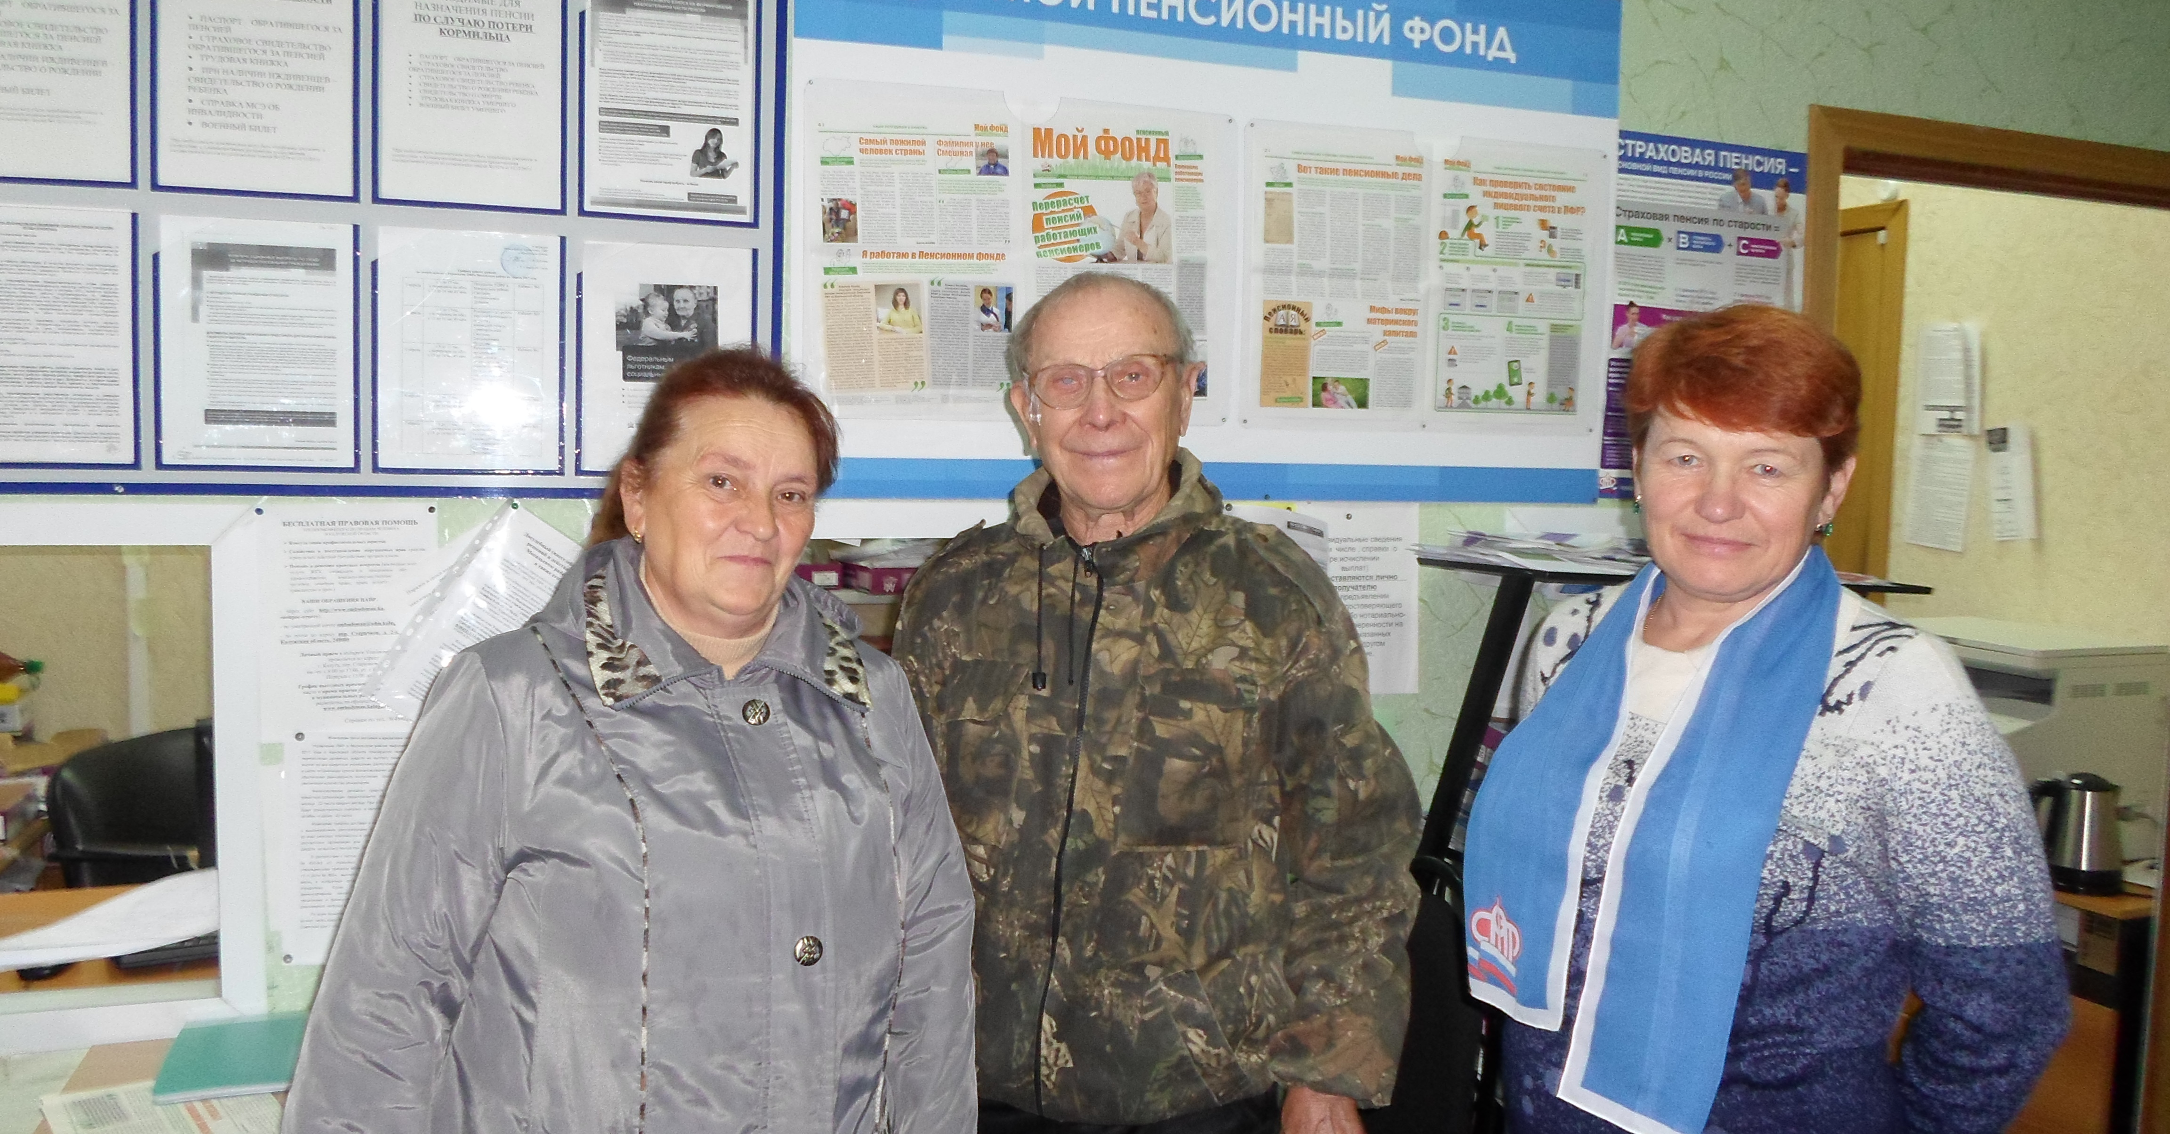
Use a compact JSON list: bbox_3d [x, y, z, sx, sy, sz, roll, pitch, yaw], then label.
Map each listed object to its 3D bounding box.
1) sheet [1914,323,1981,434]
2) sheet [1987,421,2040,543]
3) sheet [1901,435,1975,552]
[{"bbox_3d":[2.272,-0.495,4.133,0.012,0.297,0.205,0,5,-19],"label":"sheet"},{"bbox_3d":[2.336,-0.211,3.953,0.012,0.295,0.140,0,-4,-19],"label":"sheet"},{"bbox_3d":[2.265,-0.195,4.160,0.012,0.295,0.195,0,8,-19],"label":"sheet"}]

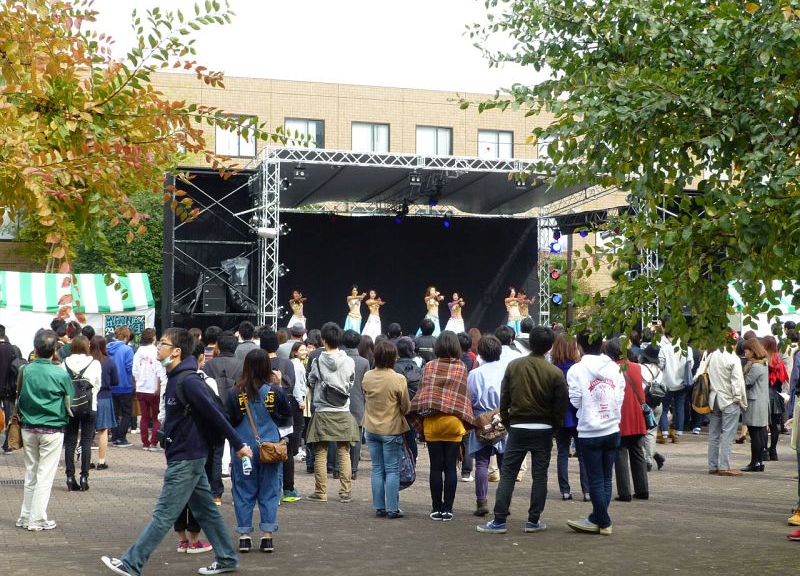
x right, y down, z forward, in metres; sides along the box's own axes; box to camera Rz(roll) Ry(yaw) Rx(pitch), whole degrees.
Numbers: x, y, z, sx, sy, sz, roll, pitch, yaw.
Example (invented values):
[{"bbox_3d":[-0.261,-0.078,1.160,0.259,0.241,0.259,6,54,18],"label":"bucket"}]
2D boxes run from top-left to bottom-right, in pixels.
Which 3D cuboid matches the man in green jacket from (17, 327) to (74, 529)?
[{"bbox_3d":[-3.037,1.194,10.435,0.500,1.698,0.360,-1,-2,20],"label":"man in green jacket"}]

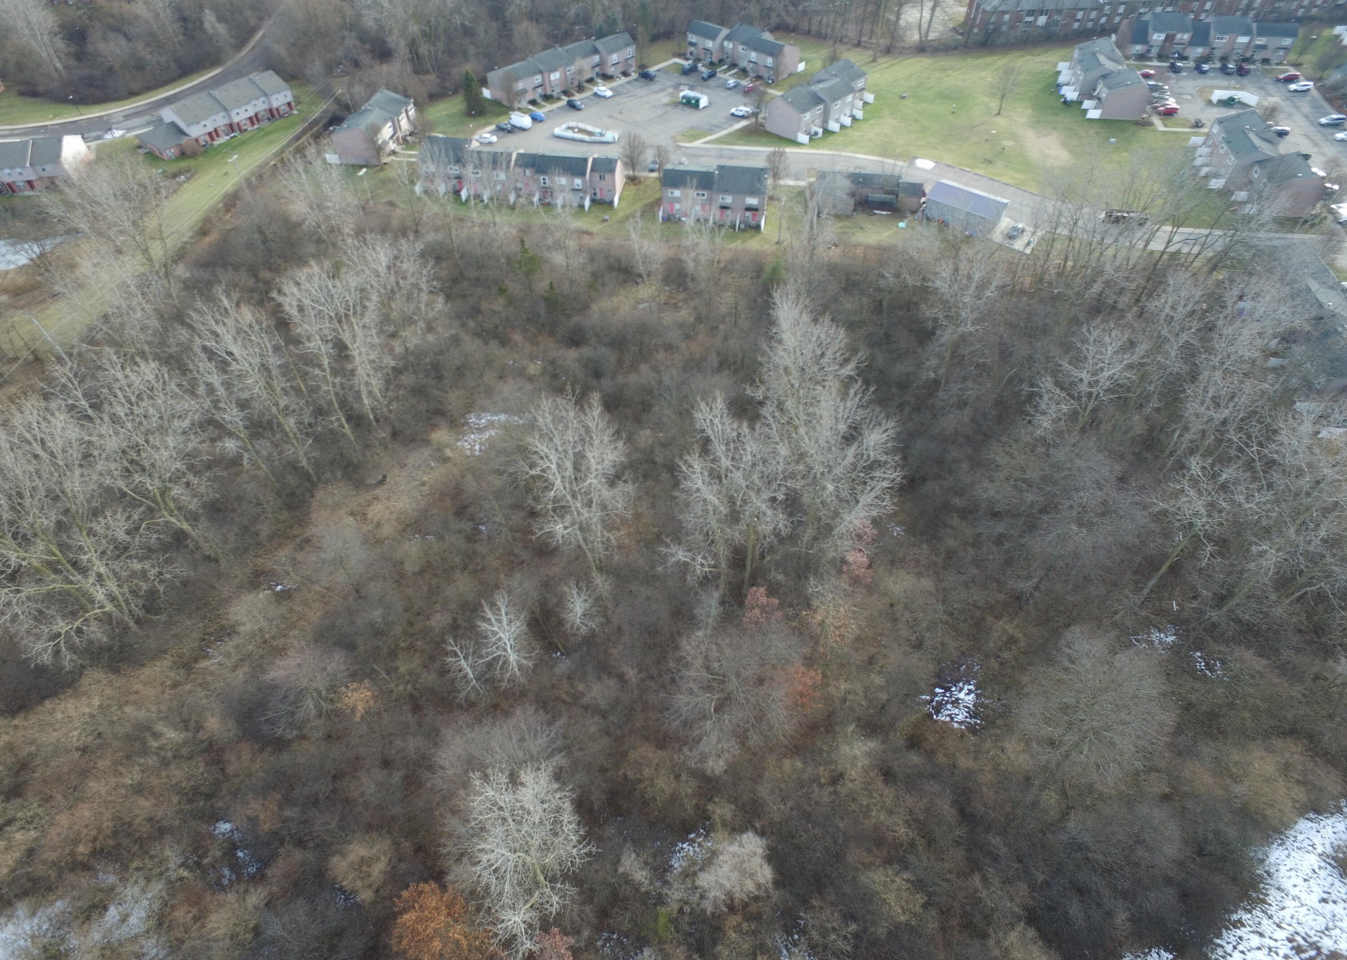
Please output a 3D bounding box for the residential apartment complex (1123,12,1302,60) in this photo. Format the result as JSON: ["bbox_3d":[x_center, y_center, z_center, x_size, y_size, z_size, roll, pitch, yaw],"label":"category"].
[{"bbox_3d":[128.630,-107.070,187.820,37.500,7.600,10.800,5,47,5],"label":"residential apartment complex"}]

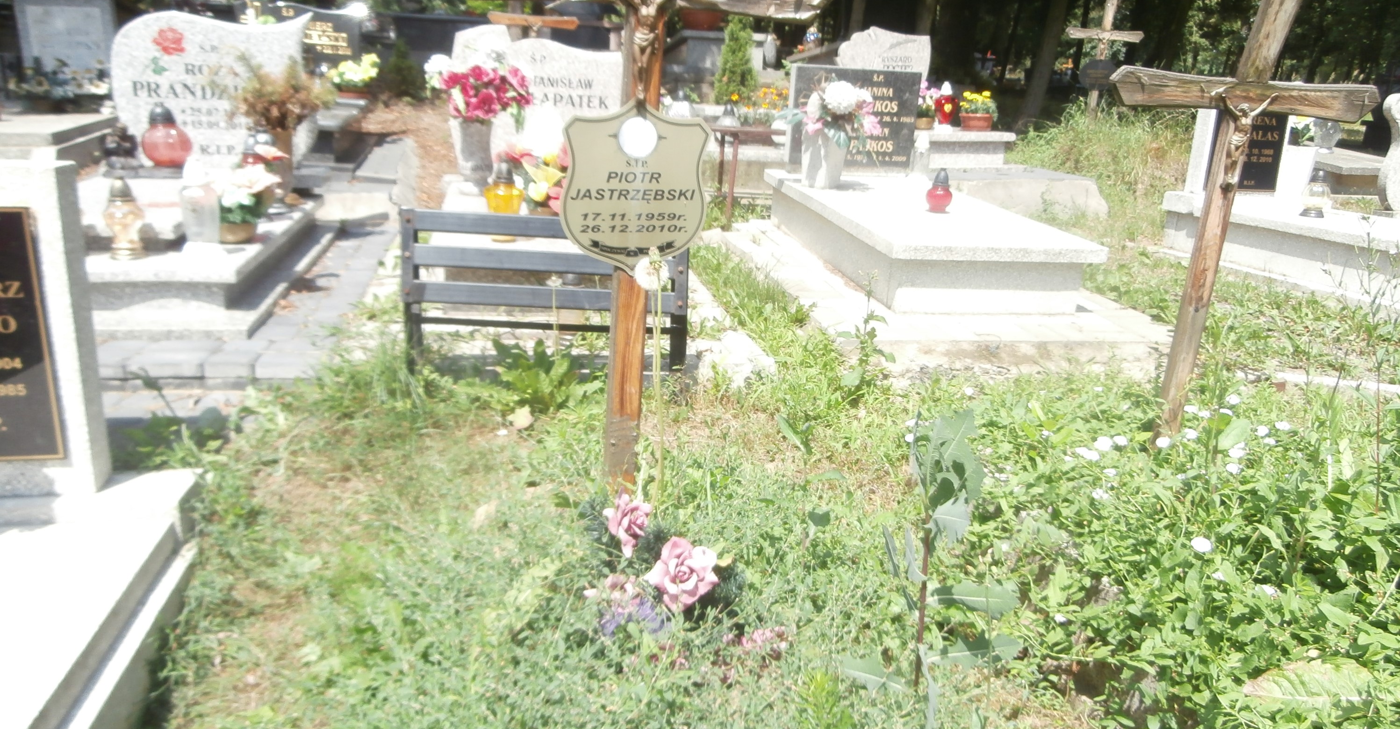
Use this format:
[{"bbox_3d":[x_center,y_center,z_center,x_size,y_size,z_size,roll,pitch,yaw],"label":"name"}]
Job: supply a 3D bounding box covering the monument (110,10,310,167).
[{"bbox_3d":[-2.378,-1.333,4.784,0.893,0.728,0.120,0,19,-11],"label":"monument"}]

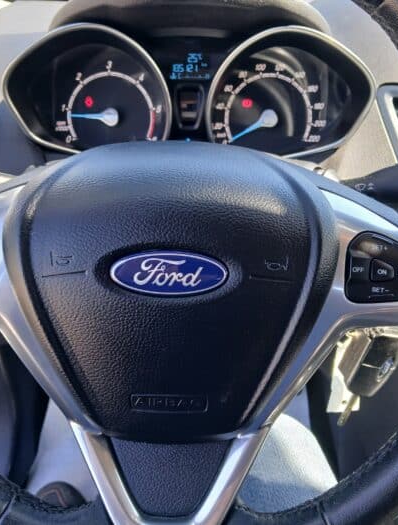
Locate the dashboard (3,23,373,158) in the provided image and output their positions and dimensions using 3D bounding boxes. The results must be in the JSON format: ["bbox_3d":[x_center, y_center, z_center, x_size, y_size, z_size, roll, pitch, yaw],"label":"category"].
[{"bbox_3d":[-0.009,-0.157,0.482,0.323,0.118,0.070,1,12,0],"label":"dashboard"}]

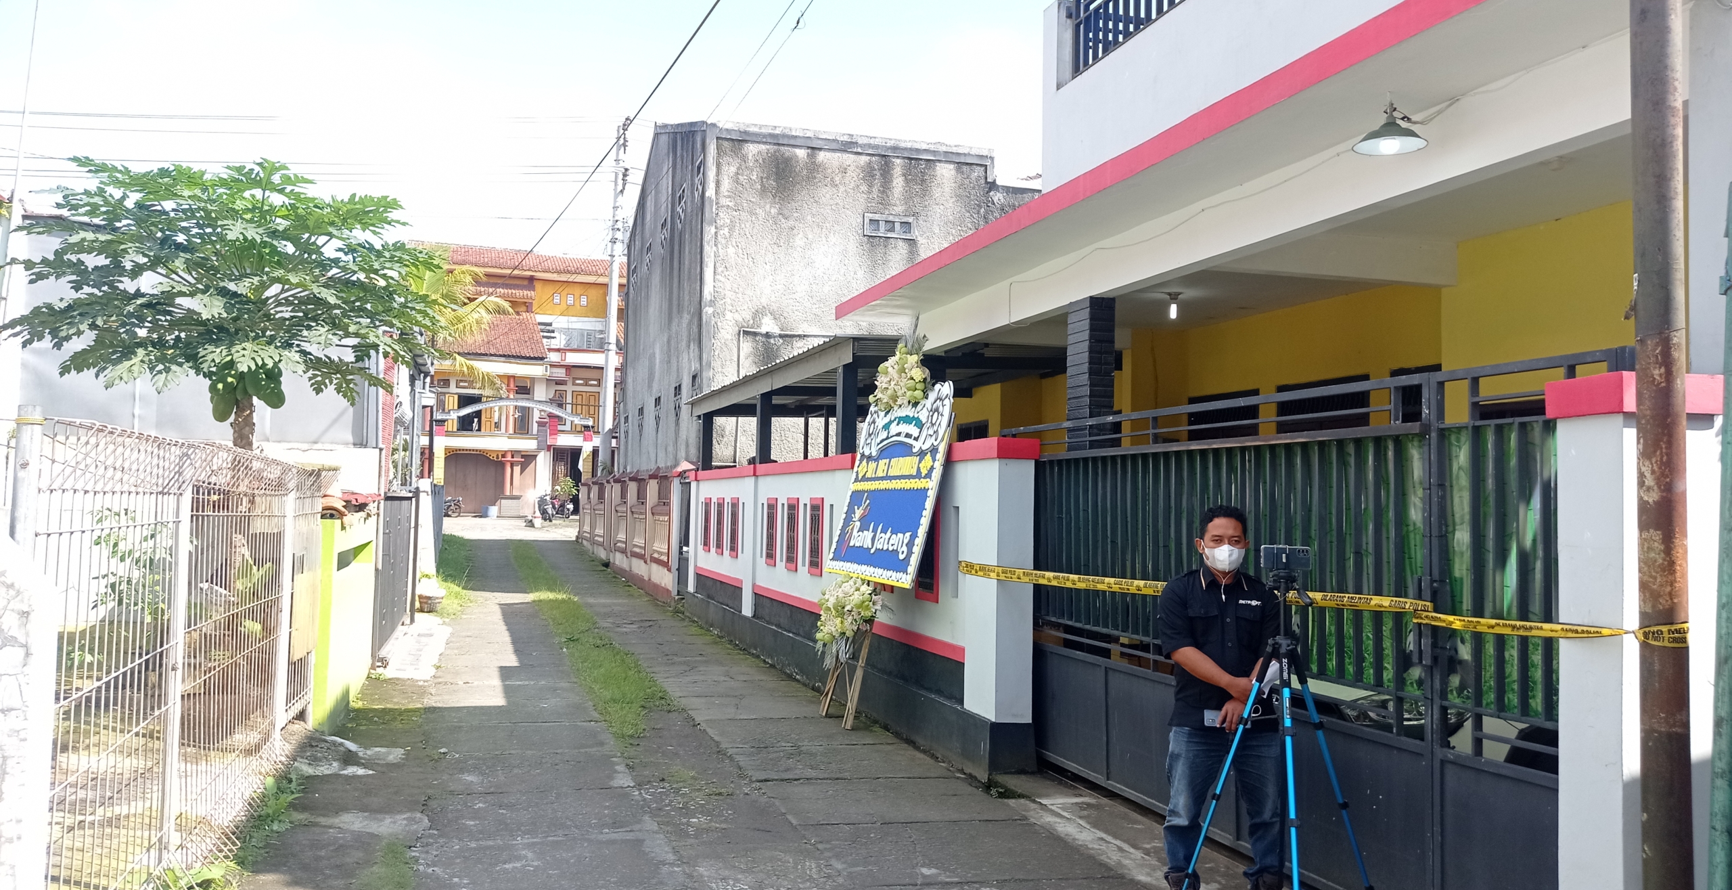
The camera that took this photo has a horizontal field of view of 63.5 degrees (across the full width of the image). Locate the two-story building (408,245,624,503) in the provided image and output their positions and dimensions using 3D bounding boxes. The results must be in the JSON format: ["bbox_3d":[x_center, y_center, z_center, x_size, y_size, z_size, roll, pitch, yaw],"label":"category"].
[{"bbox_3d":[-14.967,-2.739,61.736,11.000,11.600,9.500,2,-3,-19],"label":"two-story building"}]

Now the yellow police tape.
[{"bbox_3d":[1.548,0.631,6.201,0.450,0.170,5.350,2,-3,-16],"label":"yellow police tape"}]

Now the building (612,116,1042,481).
[{"bbox_3d":[-0.752,-0.906,28.291,6.950,7.350,12.200,2,-3,-16],"label":"building"}]

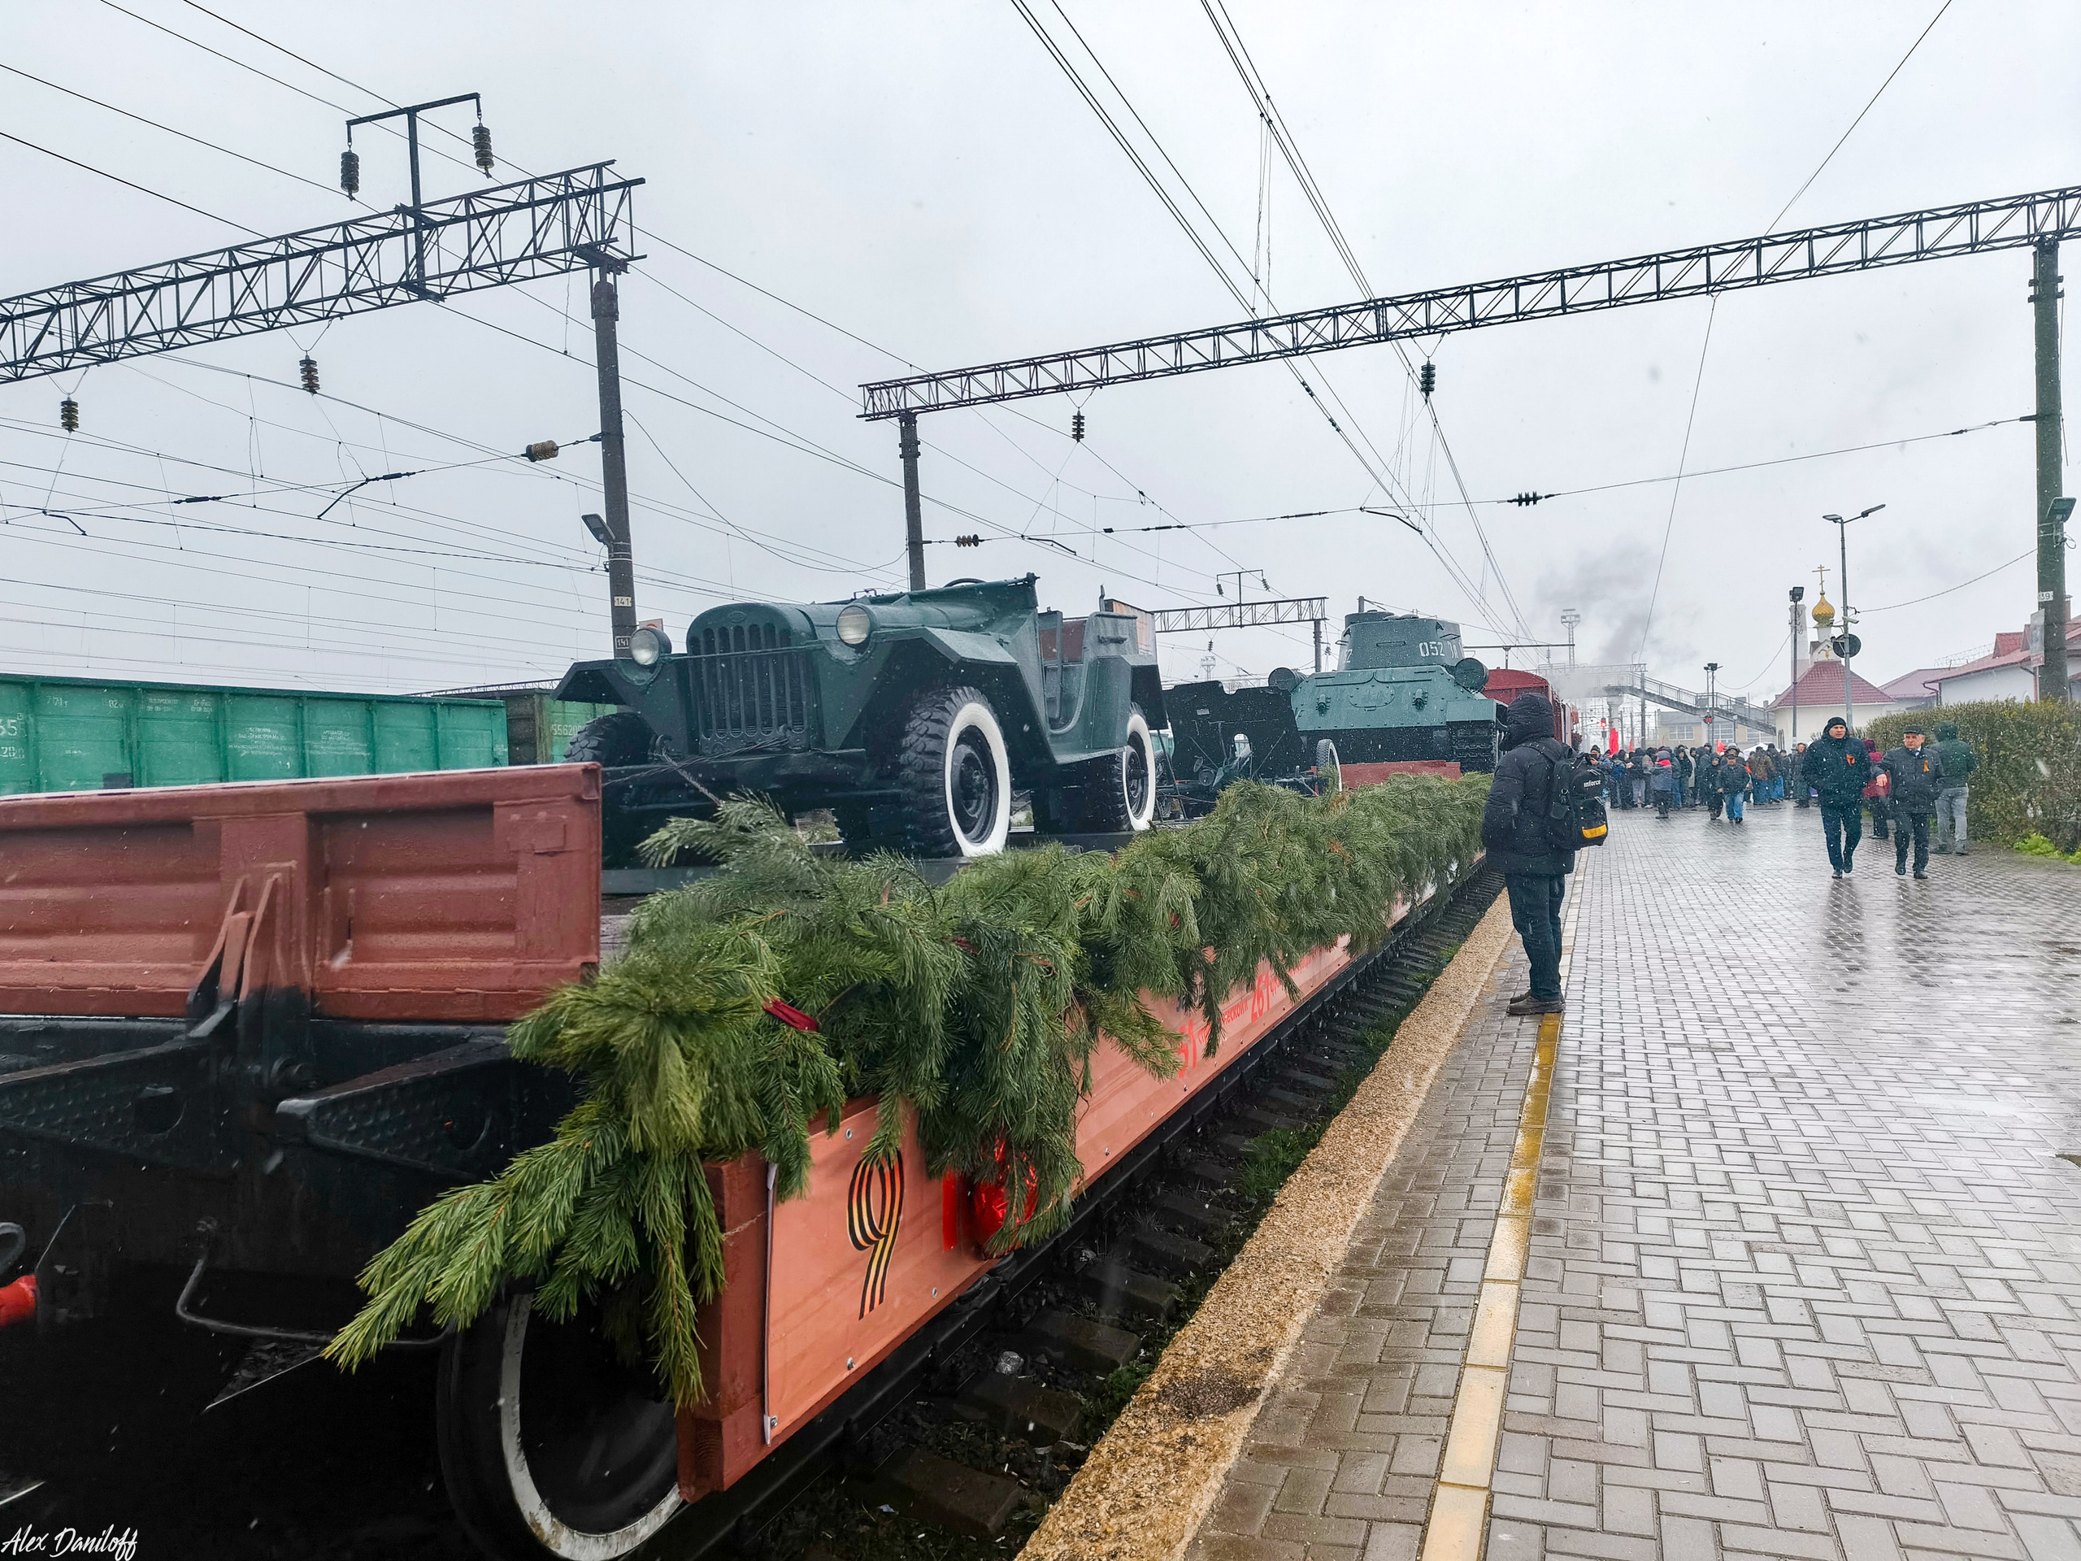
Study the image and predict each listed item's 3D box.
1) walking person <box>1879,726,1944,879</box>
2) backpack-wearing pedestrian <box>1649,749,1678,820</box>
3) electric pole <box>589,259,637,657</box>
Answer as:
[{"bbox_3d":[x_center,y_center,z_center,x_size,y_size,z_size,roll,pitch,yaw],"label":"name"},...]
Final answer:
[{"bbox_3d":[9.683,0.244,15.350,0.620,1.700,0.450,-2,0,22],"label":"walking person"},{"bbox_3d":[14.429,0.094,32.000,0.580,1.660,0.480,-2,0,22],"label":"backpack-wearing pedestrian"},{"bbox_3d":[-6.358,-2.830,21.000,0.420,10.199,0.420,-3,0,22],"label":"electric pole"}]

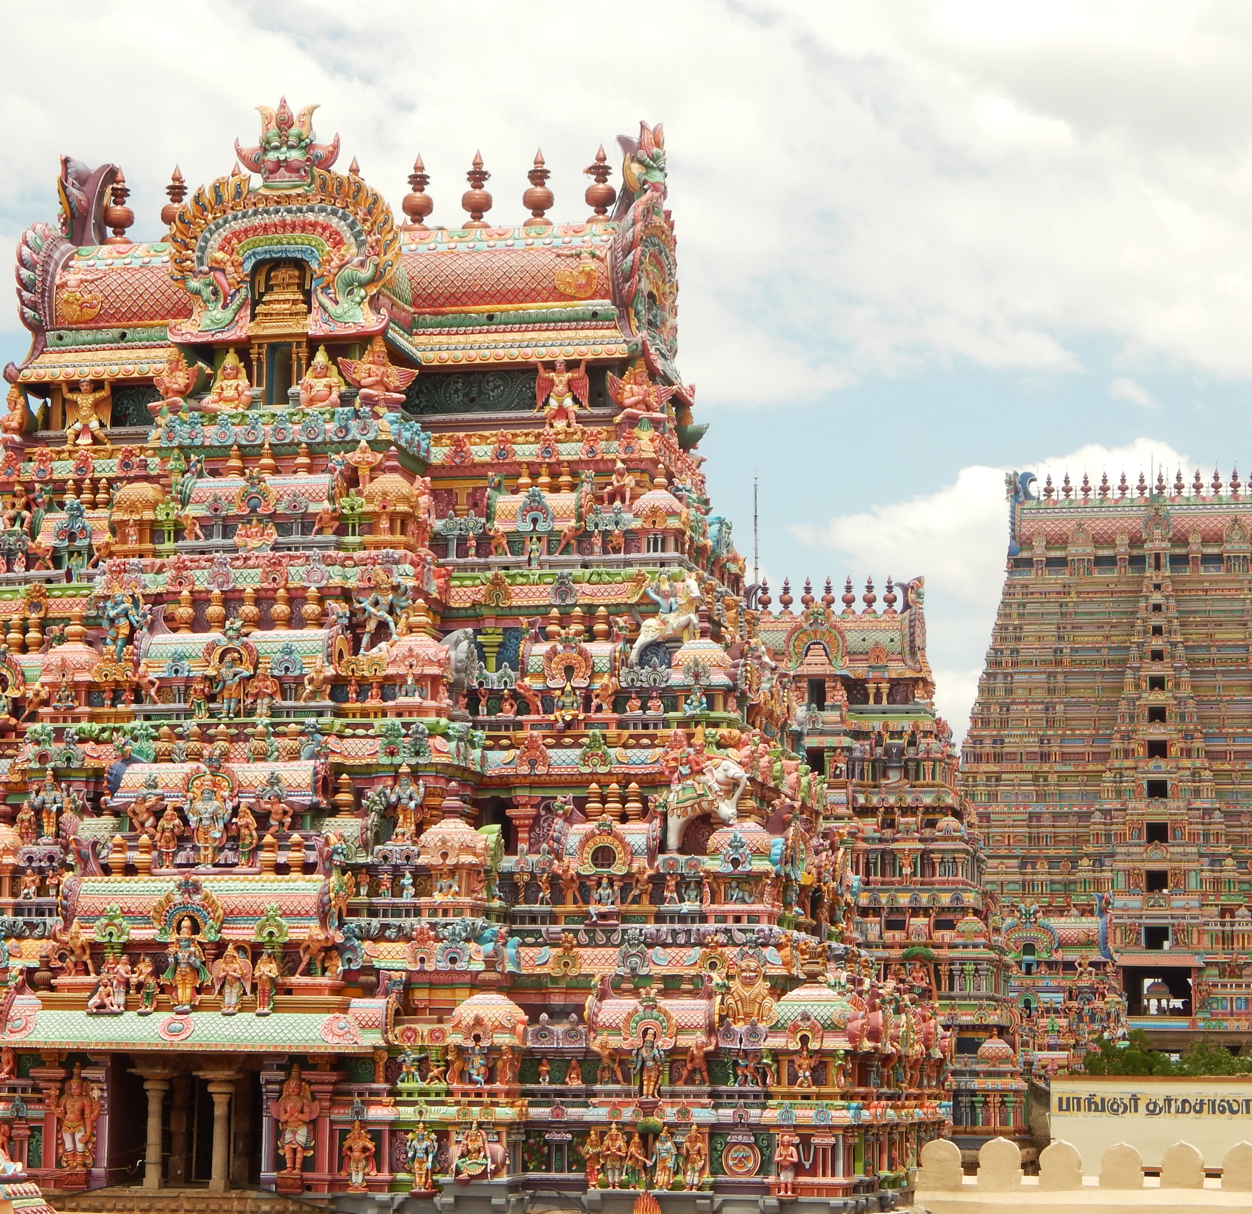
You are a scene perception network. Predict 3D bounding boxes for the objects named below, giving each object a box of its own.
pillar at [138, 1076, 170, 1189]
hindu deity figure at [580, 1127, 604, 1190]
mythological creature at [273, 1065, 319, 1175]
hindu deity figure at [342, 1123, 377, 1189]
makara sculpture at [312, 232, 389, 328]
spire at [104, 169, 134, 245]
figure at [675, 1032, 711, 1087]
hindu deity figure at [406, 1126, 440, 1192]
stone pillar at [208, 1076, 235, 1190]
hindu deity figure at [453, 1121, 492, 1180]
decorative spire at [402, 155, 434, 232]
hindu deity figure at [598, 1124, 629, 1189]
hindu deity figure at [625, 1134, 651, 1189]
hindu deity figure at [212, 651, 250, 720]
[{"bbox_3d":[-8.905,9.906,60.831,0.572,2.146,0.572,-1,-9,11],"label":"pillar"},{"bbox_3d":[-0.604,9.750,57.070,0.426,1.075,0.400,0,-9,8],"label":"hindu deity figure"},{"bbox_3d":[-5.944,9.242,58.109,0.814,1.949,0.600,-1,-9,13],"label":"mythological creature"},{"bbox_3d":[-4.409,9.090,53.459,0.473,1.084,0.360,-1,-9,13],"label":"hindu deity figure"},{"bbox_3d":[-5.130,-6.106,60.066,1.285,1.628,0.400,-1,-9,13],"label":"makara sculpture"},{"bbox_3d":[-10.286,-8.095,65.363,0.615,1.651,0.615,-1,-9,13],"label":"spire"},{"bbox_3d":[1.184,8.041,57.317,0.634,0.904,0.500,-1,-9,13],"label":"figure"},{"bbox_3d":[-3.717,10.043,58.904,0.605,1.270,0.450,-1,-9,11],"label":"hindu deity figure"},{"bbox_3d":[-7.438,9.671,59.129,0.463,2.048,0.463,1,-8,0],"label":"stone pillar"},{"bbox_3d":[-2.781,9.895,58.645,0.691,1.103,0.500,-1,-9,11],"label":"hindu deity figure"},{"bbox_3d":[-4.478,-8.937,69.451,0.707,1.630,0.707,1,-8,0],"label":"decorative spire"},{"bbox_3d":[-0.200,9.188,54.033,0.426,1.096,0.360,-1,-9,13],"label":"hindu deity figure"},{"bbox_3d":[0.212,9.276,53.925,0.370,0.886,0.340,-1,-9,13],"label":"hindu deity figure"},{"bbox_3d":[-6.971,1.385,56.922,0.540,1.181,0.360,-1,-9,13],"label":"hindu deity figure"}]

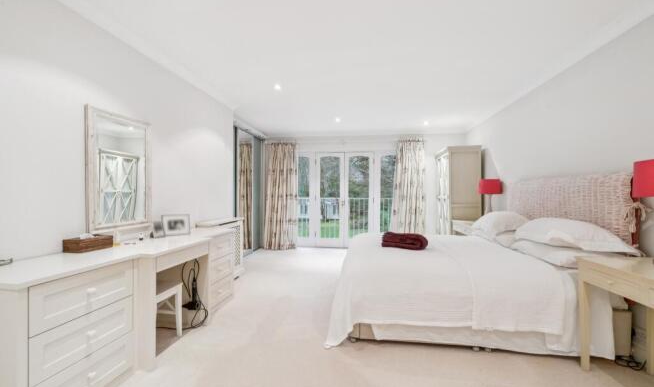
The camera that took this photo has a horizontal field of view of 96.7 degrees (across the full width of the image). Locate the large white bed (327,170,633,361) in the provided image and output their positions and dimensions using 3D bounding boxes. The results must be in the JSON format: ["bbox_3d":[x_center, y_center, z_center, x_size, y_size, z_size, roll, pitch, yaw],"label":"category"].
[{"bbox_3d":[1.292,0.520,3.130,2.200,1.360,1.950,0,0,8],"label":"large white bed"}]

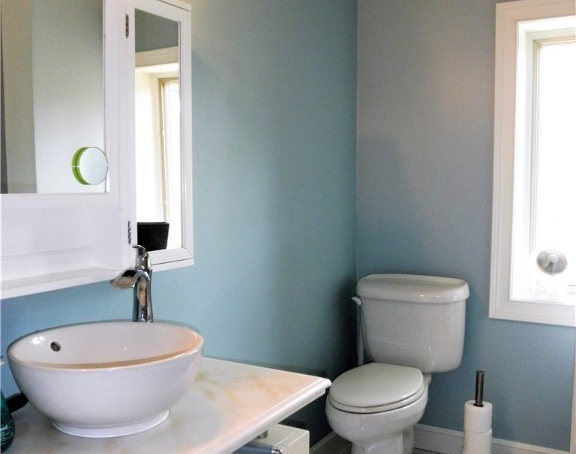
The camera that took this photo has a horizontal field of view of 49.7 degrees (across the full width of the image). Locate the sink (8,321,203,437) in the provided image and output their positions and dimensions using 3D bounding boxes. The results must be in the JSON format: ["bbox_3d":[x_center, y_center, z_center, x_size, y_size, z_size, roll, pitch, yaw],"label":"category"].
[{"bbox_3d":[-0.384,0.333,1.362,0.416,0.163,0.416,0,4,0],"label":"sink"}]

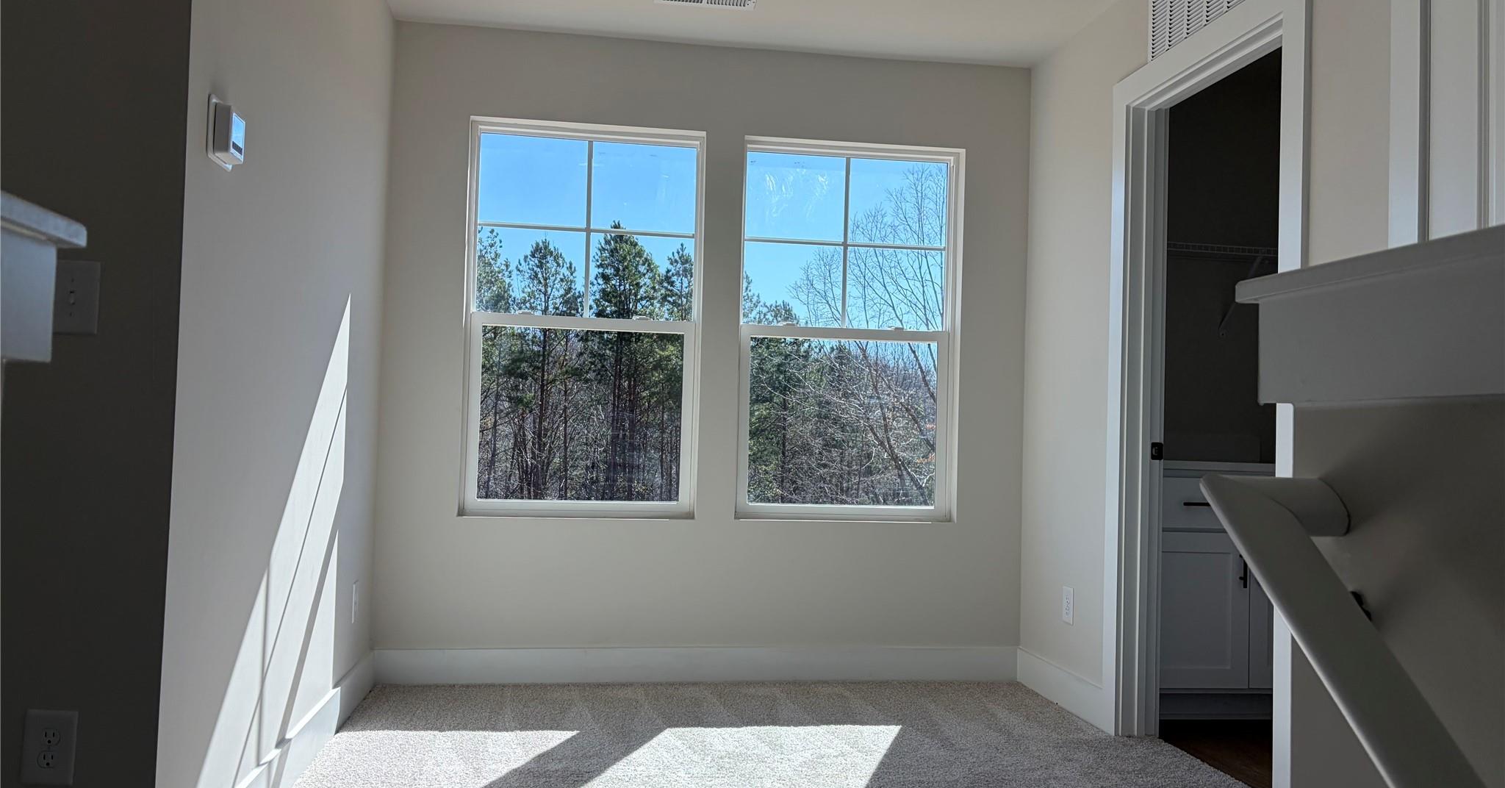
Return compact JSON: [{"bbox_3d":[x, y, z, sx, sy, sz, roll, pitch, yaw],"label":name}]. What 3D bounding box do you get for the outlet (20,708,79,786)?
[{"bbox_3d":[-1.209,0.610,1.943,0.082,0.124,0.008,2,-2,-9],"label":"outlet"}]

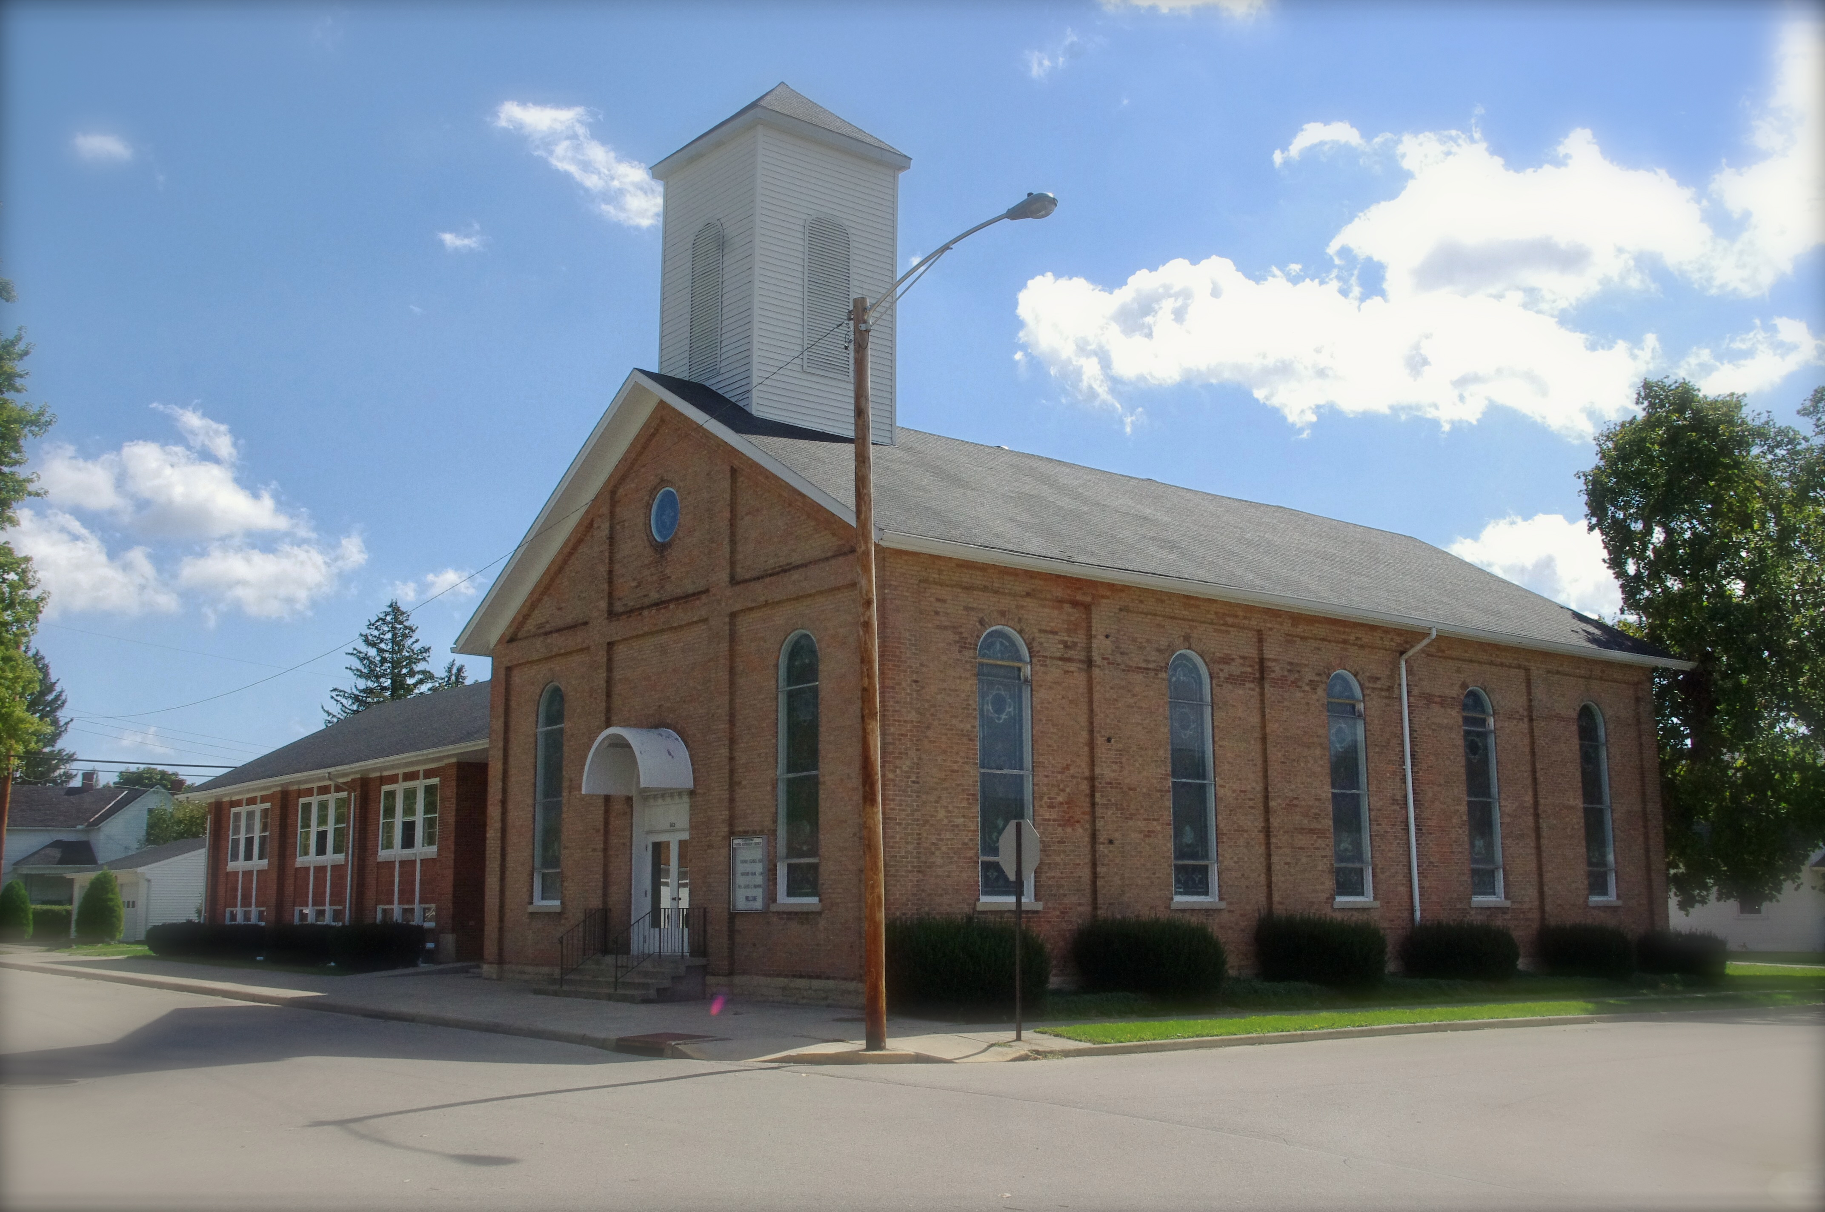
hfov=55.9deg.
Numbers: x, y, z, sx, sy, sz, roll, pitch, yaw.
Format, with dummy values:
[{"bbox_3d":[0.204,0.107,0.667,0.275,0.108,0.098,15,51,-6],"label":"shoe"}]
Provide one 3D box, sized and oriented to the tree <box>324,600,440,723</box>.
[{"bbox_3d":[-25.075,7.702,83.208,8.500,16.270,8.500,8,-12,-38],"label":"tree"}]

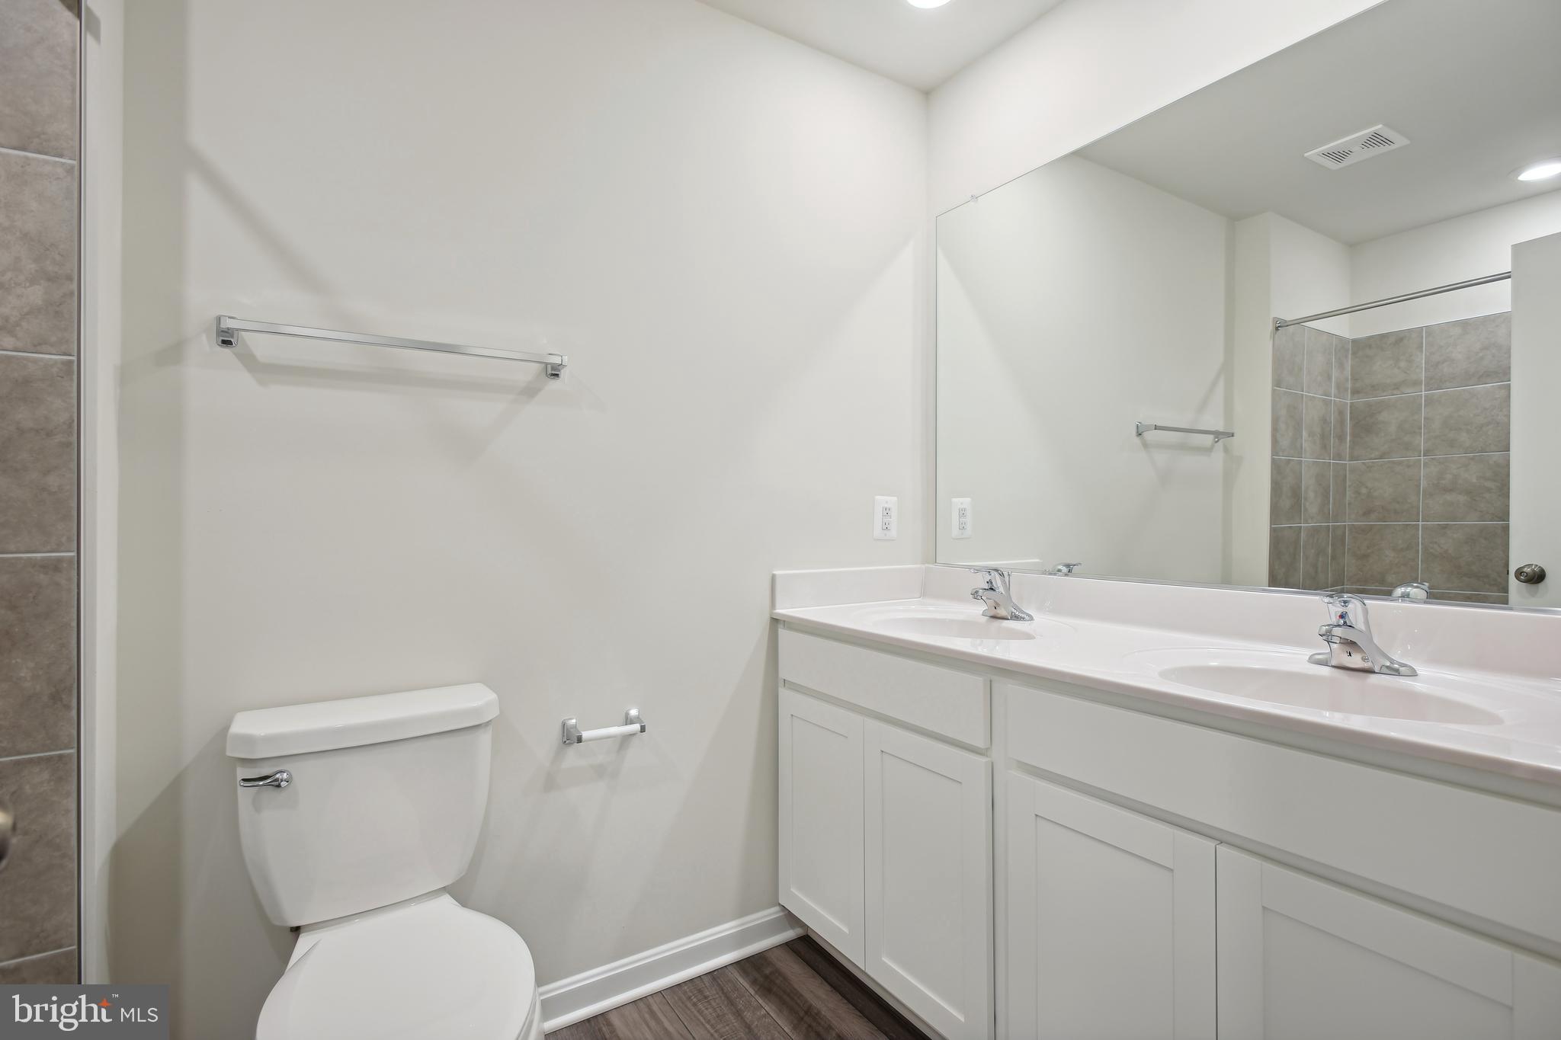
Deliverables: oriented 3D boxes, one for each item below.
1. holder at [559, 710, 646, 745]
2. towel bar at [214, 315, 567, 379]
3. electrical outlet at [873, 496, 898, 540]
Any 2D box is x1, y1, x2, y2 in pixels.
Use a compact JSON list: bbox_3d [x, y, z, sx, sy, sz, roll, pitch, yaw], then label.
[{"bbox_3d":[-0.397,0.481,1.687,0.184,0.057,0.073,0,0,-33],"label":"holder"},{"bbox_3d":[-0.738,-0.344,1.467,0.618,0.058,0.073,0,0,-33],"label":"towel bar"},{"bbox_3d":[0.315,-0.004,2.182,0.088,0.131,0.008,0,0,-33],"label":"electrical outlet"}]

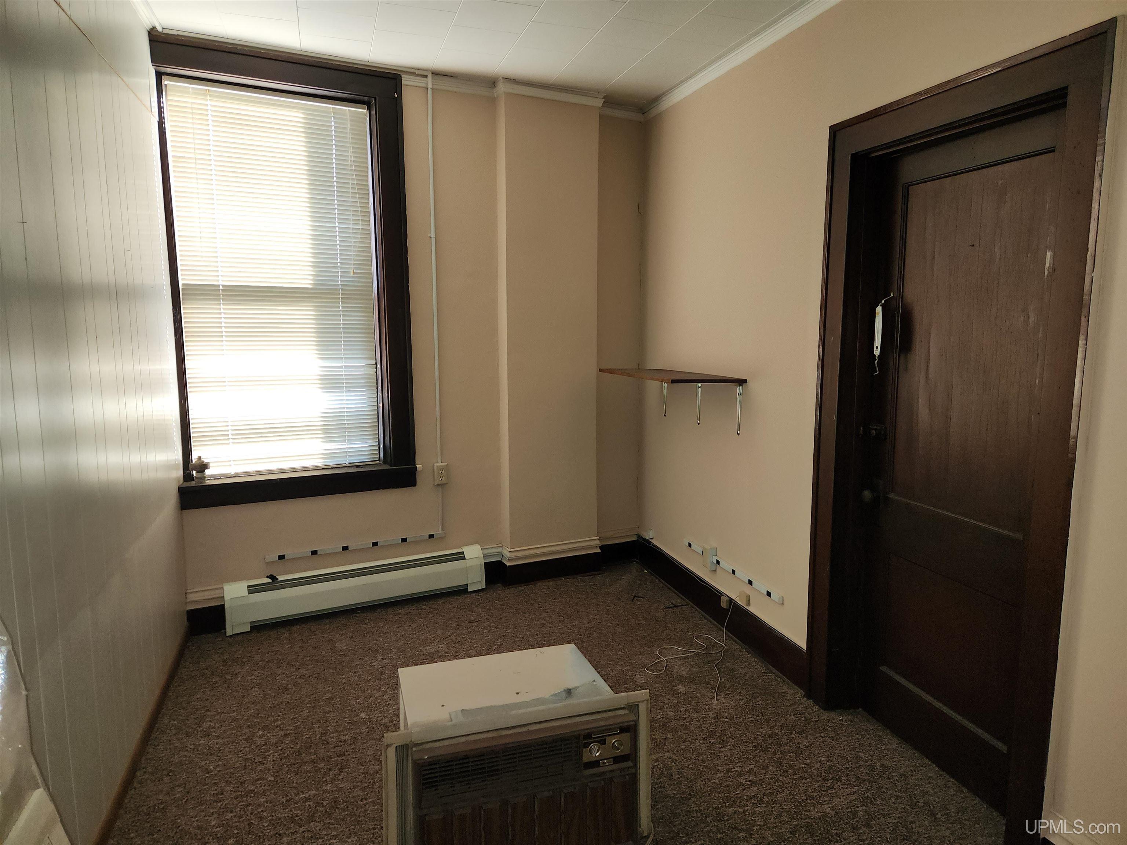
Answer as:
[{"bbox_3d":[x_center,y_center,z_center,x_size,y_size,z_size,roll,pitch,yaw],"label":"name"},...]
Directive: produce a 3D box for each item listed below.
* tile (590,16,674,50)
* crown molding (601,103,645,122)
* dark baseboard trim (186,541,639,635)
[{"bbox_3d":[0.304,-1.689,3.244,0.305,0.016,0.305,-3,8,-17],"label":"tile"},{"bbox_3d":[0.331,-1.787,4.291,0.340,0.072,0.045,-4,9,-28],"label":"crown molding"},{"bbox_3d":[-0.647,0.883,4.082,2.522,0.140,0.100,-4,9,-27],"label":"dark baseboard trim"}]

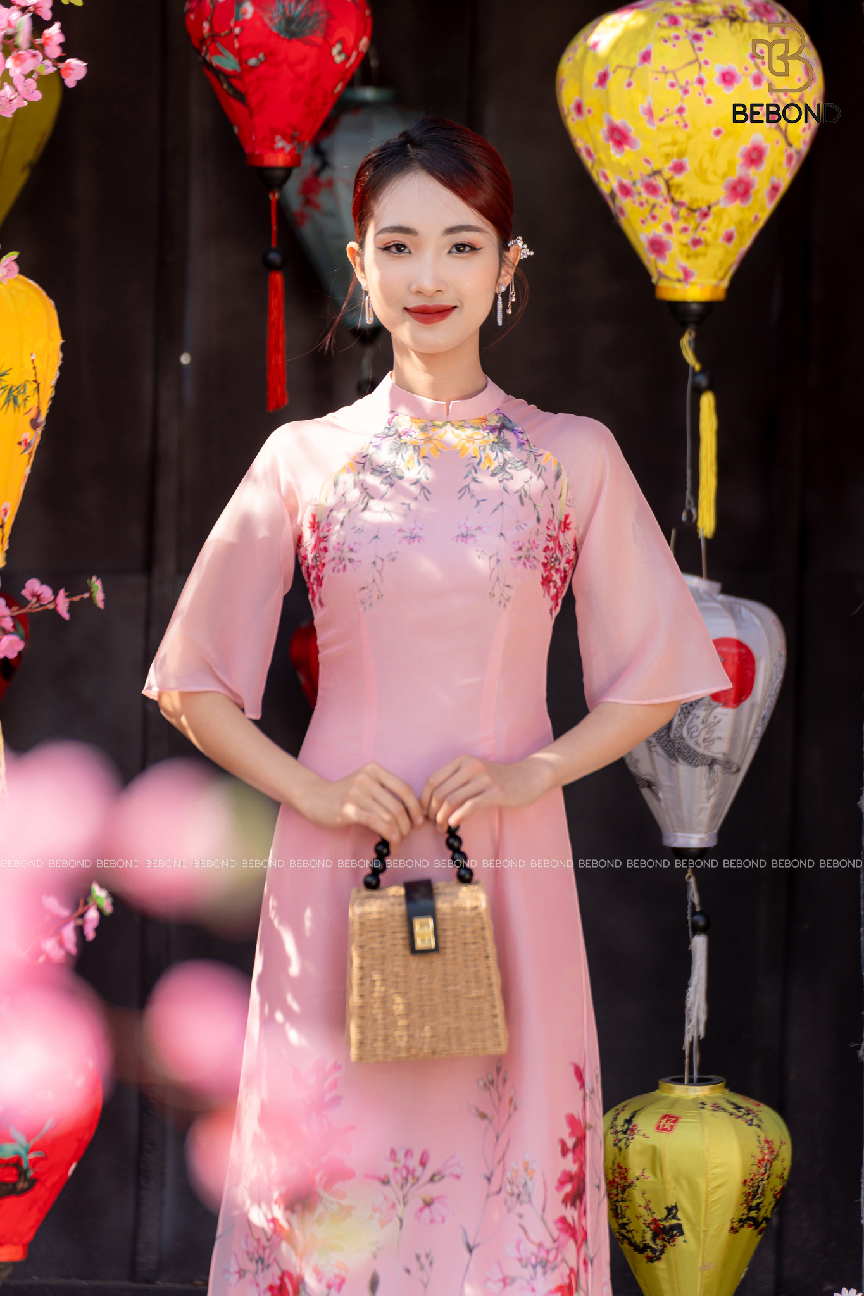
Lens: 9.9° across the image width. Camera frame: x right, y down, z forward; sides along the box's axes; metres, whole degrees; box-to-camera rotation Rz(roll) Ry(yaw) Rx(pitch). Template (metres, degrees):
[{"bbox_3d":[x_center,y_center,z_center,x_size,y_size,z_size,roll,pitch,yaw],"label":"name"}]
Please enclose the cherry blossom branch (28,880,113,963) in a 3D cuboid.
[{"bbox_3d":[-0.352,0.267,4.840,0.086,0.083,0.062,1,3,0],"label":"cherry blossom branch"}]

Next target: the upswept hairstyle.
[{"bbox_3d":[-0.005,-0.426,5.060,0.200,0.232,0.215,1,3,0],"label":"upswept hairstyle"}]

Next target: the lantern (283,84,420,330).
[{"bbox_3d":[-0.072,-0.495,5.600,0.202,0.275,0.202,1,3,0],"label":"lantern"}]

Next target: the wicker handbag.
[{"bbox_3d":[-0.008,0.269,4.770,0.150,0.235,0.085,-4,4,-5],"label":"wicker handbag"}]

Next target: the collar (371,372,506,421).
[{"bbox_3d":[0.007,-0.256,5.040,0.136,0.053,0.125,0,3,-3],"label":"collar"}]

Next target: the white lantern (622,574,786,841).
[{"bbox_3d":[0.279,0.068,5.300,0.200,0.290,0.200,1,3,0],"label":"white lantern"}]

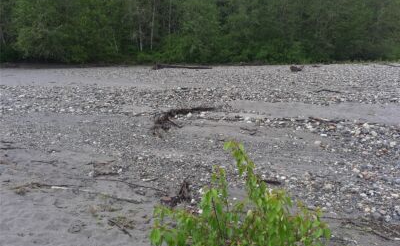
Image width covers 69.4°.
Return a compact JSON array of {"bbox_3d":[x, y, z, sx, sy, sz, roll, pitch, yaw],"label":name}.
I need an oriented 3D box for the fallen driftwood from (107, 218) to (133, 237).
[{"bbox_3d":[-0.723,0.939,2.606,0.364,0.035,0.050,13,19,42],"label":"fallen driftwood"}]

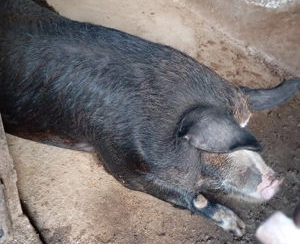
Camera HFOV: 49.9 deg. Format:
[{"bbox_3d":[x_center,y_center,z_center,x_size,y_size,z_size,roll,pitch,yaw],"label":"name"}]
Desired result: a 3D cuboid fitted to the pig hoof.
[{"bbox_3d":[0.296,0.363,1.170,0.063,0.052,0.100,-32,55,-32],"label":"pig hoof"}]

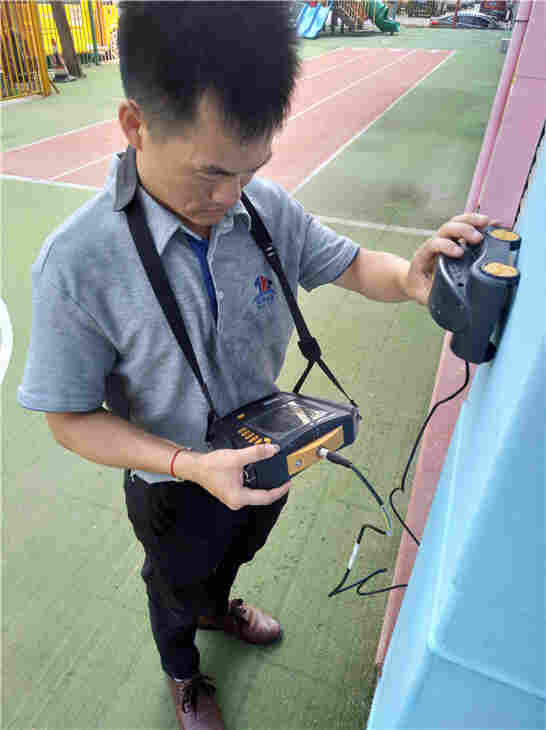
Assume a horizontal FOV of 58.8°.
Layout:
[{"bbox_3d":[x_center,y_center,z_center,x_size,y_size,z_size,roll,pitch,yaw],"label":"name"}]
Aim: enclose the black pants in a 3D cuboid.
[{"bbox_3d":[-0.147,0.499,1.228,0.380,0.910,0.310,-22,42,-26],"label":"black pants"}]

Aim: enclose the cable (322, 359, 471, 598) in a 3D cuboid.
[{"bbox_3d":[0.199,0.252,0.892,0.280,0.560,0.180,-24,43,-27],"label":"cable"}]

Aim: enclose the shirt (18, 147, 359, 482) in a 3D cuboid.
[{"bbox_3d":[-0.131,-0.059,0.830,0.560,0.560,0.290,-20,41,-24],"label":"shirt"}]

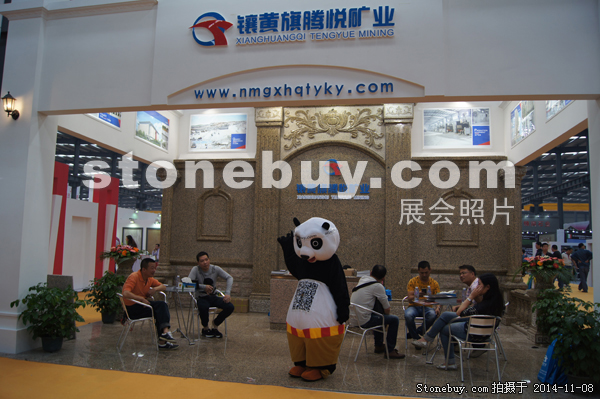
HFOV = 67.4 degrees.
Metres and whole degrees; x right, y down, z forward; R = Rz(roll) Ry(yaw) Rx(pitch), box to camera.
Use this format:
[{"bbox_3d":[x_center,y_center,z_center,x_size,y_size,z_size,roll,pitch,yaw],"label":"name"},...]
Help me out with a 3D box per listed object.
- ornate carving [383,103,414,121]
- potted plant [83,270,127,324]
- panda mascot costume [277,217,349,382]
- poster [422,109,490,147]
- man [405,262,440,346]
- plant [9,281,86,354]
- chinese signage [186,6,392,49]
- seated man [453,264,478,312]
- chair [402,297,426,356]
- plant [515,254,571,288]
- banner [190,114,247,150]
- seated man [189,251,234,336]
[{"bbox_3d":[2.150,-1.865,9.782,0.590,0.350,0.200,0,-5,10],"label":"ornate carving"},{"bbox_3d":[-3.208,1.699,7.818,0.830,0.880,0.820,1,-5,11],"label":"potted plant"},{"bbox_3d":[0.150,1.104,5.197,0.750,1.800,0.640,-1,-6,31],"label":"panda mascot costume"},{"bbox_3d":[3.211,-1.443,9.178,1.320,0.830,0.040,1,-5,11],"label":"poster"},{"bbox_3d":[1.857,1.569,6.834,0.540,1.250,0.720,0,-5,16],"label":"man"},{"bbox_3d":[-3.298,1.534,5.988,0.930,0.890,0.920,1,-5,11],"label":"plant"},{"bbox_3d":[-0.149,-2.084,5.351,2.470,0.450,0.060,1,-5,11],"label":"chinese signage"},{"bbox_3d":[2.422,1.583,6.382,0.850,1.270,0.540,1,-5,0],"label":"seated man"},{"bbox_3d":[1.897,1.873,6.918,0.560,0.760,0.570,0,-5,14],"label":"chair"},{"bbox_3d":[3.898,1.155,7.183,0.820,0.530,0.780,1,-5,11],"label":"plant"},{"bbox_3d":[-1.929,-1.577,10.579,1.380,0.910,0.060,0,-5,10],"label":"banner"},{"bbox_3d":[-1.372,1.472,7.157,0.660,1.320,0.780,2,-5,-9],"label":"seated man"}]

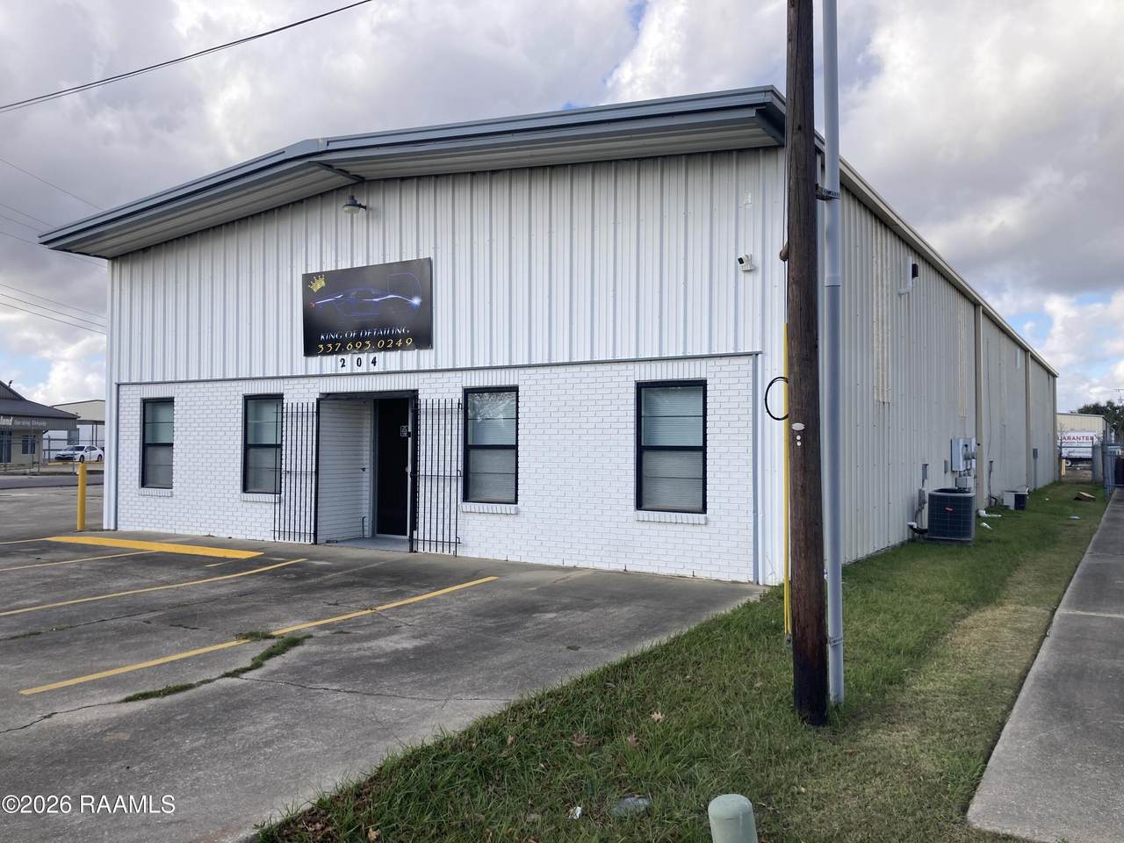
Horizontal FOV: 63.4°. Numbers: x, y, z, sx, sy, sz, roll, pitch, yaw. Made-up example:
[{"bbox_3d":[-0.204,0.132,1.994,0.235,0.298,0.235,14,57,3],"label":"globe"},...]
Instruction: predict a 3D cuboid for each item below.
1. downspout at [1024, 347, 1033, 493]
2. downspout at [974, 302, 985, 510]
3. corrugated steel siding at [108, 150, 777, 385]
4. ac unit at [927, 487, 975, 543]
[{"bbox_3d":[15.640,-0.072,30.500,0.130,4.650,0.130,-1,-2,32],"label":"downspout"},{"bbox_3d":[9.450,-0.334,20.600,0.130,4.650,0.130,-1,-2,32],"label":"downspout"},{"bbox_3d":[-2.770,-2.070,13.020,12.100,2.750,0.080,-1,-2,31],"label":"corrugated steel siding"},{"bbox_3d":[6.210,1.480,14.500,0.650,0.790,0.650,-1,-2,31],"label":"ac unit"}]

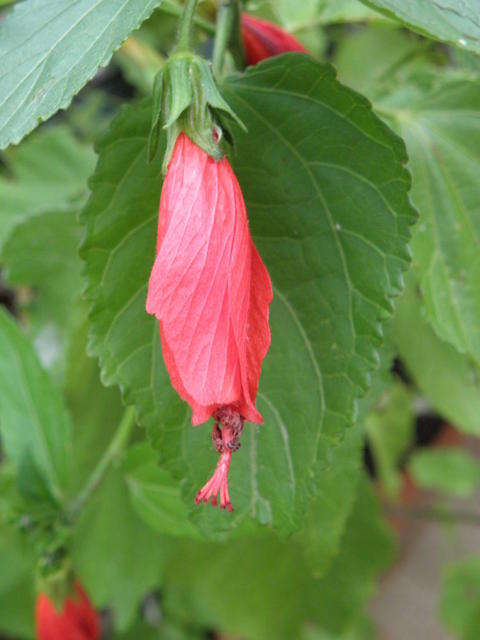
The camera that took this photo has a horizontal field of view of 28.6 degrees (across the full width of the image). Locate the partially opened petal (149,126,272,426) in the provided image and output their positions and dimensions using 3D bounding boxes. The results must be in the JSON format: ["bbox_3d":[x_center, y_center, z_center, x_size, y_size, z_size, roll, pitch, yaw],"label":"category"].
[{"bbox_3d":[-0.007,-0.009,0.207,0.027,0.065,0.025,-6,7,0],"label":"partially opened petal"}]

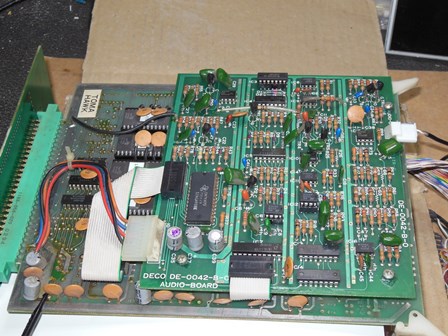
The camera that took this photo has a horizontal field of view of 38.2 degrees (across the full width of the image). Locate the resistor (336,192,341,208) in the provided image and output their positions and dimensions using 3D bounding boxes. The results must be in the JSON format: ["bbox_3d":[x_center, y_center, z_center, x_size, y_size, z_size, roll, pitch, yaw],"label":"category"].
[{"bbox_3d":[0.064,0.018,0.360,0.003,0.003,0.008,1,48,6],"label":"resistor"}]

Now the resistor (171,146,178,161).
[{"bbox_3d":[-0.029,-0.009,0.394,0.003,0.003,0.009,3,52,7],"label":"resistor"}]

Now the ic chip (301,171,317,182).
[{"bbox_3d":[0.049,0.006,0.374,0.010,0.004,0.007,1,52,6],"label":"ic chip"}]

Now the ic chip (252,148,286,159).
[{"bbox_3d":[0.027,-0.008,0.385,0.019,0.004,0.007,1,49,6],"label":"ic chip"}]

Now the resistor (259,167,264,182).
[{"bbox_3d":[0.022,0.003,0.376,0.002,0.002,0.007,1,49,6],"label":"resistor"}]

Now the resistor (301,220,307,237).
[{"bbox_3d":[0.044,0.033,0.354,0.003,0.003,0.007,1,52,5],"label":"resistor"}]

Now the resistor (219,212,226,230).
[{"bbox_3d":[-0.001,0.028,0.352,0.003,0.003,0.008,1,50,6],"label":"resistor"}]

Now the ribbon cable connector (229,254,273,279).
[{"bbox_3d":[0.014,0.052,0.333,0.022,0.007,0.012,1,52,6],"label":"ribbon cable connector"}]

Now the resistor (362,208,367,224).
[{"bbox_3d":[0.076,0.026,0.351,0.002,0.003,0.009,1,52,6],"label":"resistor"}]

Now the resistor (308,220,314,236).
[{"bbox_3d":[0.047,0.032,0.346,0.003,0.003,0.007,1,50,6],"label":"resistor"}]

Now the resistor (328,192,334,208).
[{"bbox_3d":[0.060,0.017,0.360,0.002,0.002,0.007,1,49,6],"label":"resistor"}]

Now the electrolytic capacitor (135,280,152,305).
[{"bbox_3d":[-0.043,0.066,0.342,0.008,0.011,0.008,5,48,1],"label":"electrolytic capacitor"}]

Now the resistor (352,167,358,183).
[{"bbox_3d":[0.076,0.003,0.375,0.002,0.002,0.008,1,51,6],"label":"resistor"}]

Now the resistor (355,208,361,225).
[{"bbox_3d":[0.073,0.026,0.351,0.002,0.002,0.007,1,49,6],"label":"resistor"}]

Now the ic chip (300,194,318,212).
[{"bbox_3d":[0.047,0.019,0.363,0.010,0.007,0.008,1,51,6],"label":"ic chip"}]

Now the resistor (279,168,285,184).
[{"bbox_3d":[0.034,0.004,0.378,0.003,0.003,0.009,2,52,6],"label":"resistor"}]

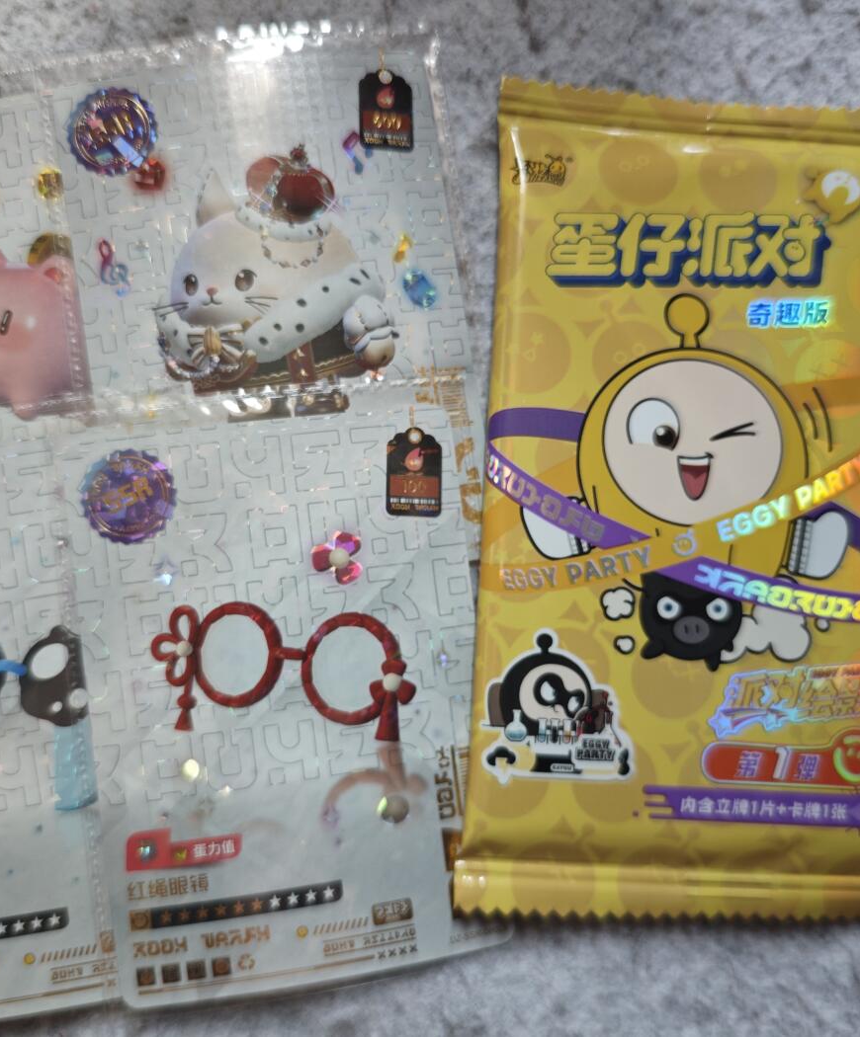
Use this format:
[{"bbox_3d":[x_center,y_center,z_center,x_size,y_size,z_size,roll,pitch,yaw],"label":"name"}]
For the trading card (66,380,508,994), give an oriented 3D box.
[{"bbox_3d":[-0.023,0.028,0.146,0.063,0.001,0.088,-7,87,-4],"label":"trading card"}]

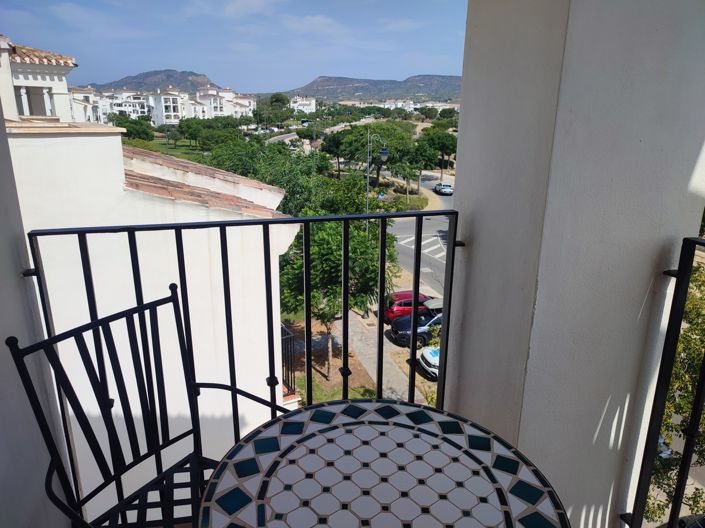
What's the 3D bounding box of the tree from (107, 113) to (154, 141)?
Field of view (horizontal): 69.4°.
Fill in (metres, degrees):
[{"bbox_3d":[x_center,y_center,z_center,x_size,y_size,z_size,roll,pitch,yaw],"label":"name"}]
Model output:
[{"bbox_3d":[-53.849,-33.382,124.000,11.210,6.690,10.650,0,17,0],"label":"tree"}]

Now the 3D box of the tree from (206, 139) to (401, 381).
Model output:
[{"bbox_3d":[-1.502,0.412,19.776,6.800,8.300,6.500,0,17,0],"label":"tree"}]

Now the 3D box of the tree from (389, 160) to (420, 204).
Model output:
[{"bbox_3d":[5.712,-9.129,57.000,3.360,4.730,3.190,0,17,0],"label":"tree"}]

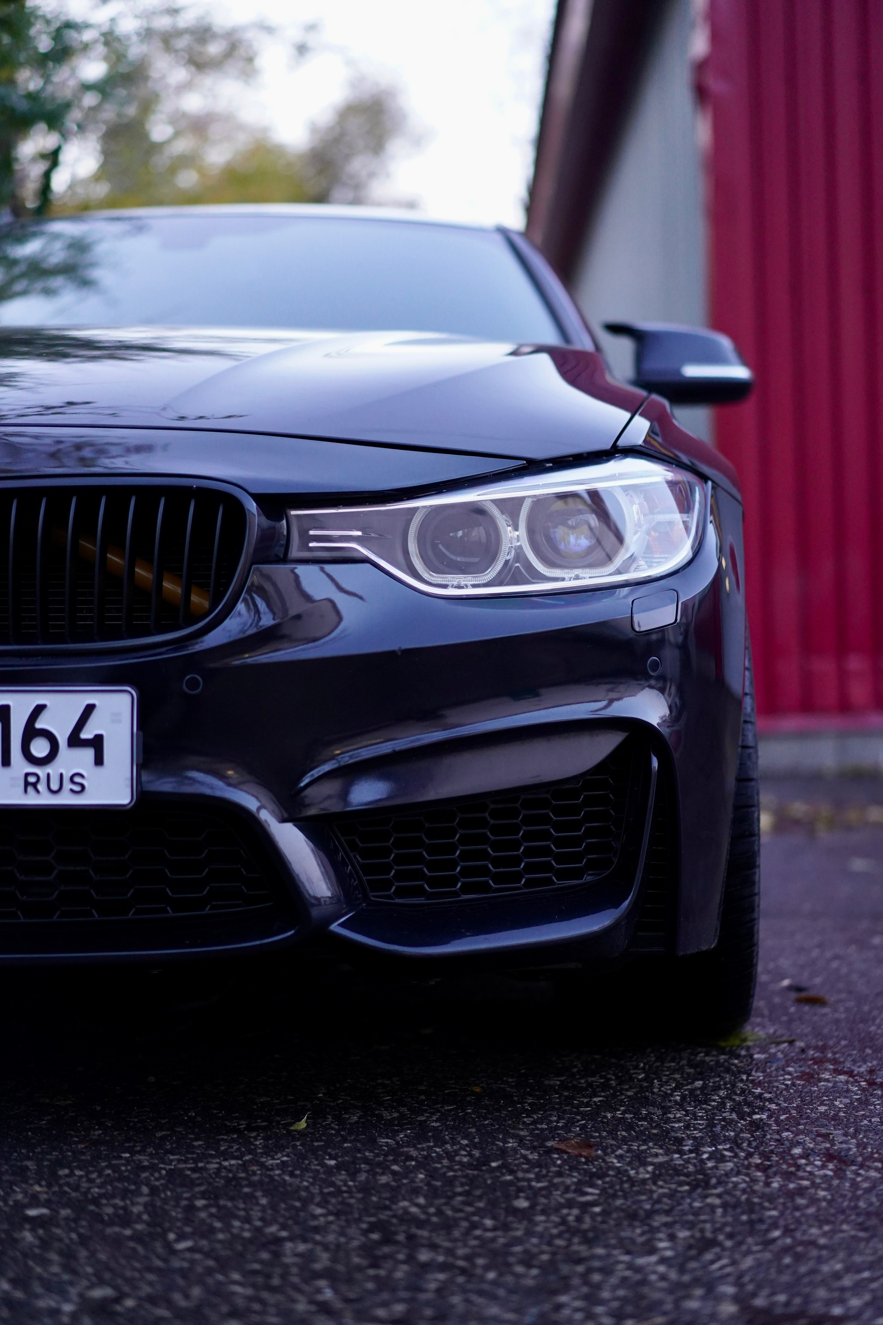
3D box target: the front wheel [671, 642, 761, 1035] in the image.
[{"bbox_3d":[0.273,0.156,2.630,0.235,0.660,0.660,-1,-2,4],"label":"front wheel"}]

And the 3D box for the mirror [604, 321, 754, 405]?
[{"bbox_3d":[0.416,-0.526,3.550,0.262,0.146,0.160,-1,-2,3],"label":"mirror"}]

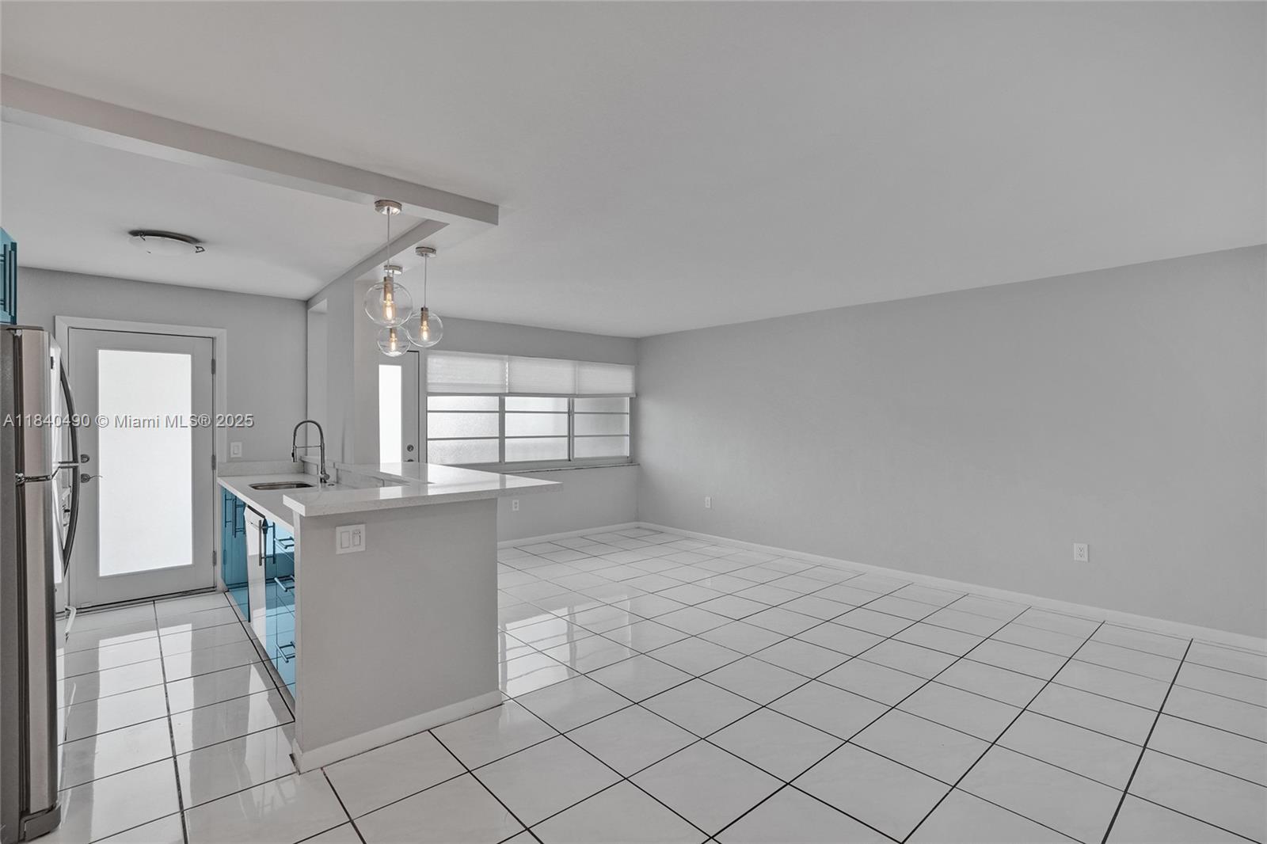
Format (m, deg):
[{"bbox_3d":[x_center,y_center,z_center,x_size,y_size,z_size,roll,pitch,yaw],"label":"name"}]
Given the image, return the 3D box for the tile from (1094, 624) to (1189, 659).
[{"bbox_3d":[3.287,1.416,3.642,0.443,0.010,0.443,0,0,-39],"label":"tile"}]

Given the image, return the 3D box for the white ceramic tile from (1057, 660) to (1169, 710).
[{"bbox_3d":[2.586,1.416,3.045,0.443,0.010,0.443,0,0,-41],"label":"white ceramic tile"}]

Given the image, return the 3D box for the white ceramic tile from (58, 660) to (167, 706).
[{"bbox_3d":[-2.833,1.414,3.047,0.445,0.010,0.445,0,-1,-41],"label":"white ceramic tile"}]

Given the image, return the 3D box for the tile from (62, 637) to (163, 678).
[{"bbox_3d":[-3.106,1.404,3.354,0.427,0.010,0.427,0,0,-41],"label":"tile"}]

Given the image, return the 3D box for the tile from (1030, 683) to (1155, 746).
[{"bbox_3d":[2.228,1.408,2.731,0.427,0.010,0.427,0,0,-41],"label":"tile"}]

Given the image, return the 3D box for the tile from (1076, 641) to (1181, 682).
[{"bbox_3d":[2.851,1.379,3.250,0.430,0.010,0.430,0,0,-41],"label":"tile"}]

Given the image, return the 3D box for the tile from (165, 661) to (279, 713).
[{"bbox_3d":[-2.203,1.414,3.008,0.445,0.010,0.445,0,-1,-41],"label":"tile"}]

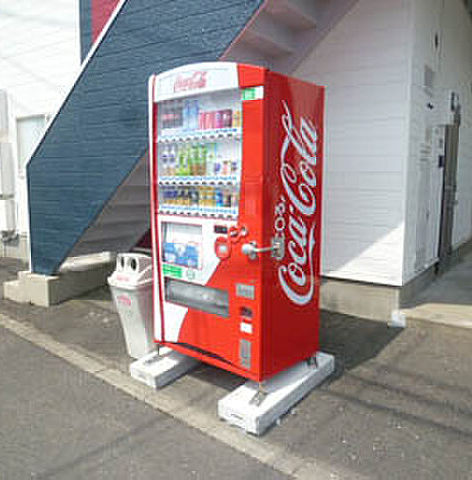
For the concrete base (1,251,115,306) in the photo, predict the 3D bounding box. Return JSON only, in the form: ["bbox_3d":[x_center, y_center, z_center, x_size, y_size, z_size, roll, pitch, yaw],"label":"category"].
[{"bbox_3d":[-2.086,0.428,5.352,0.760,0.420,1.060,4,8,29],"label":"concrete base"}]

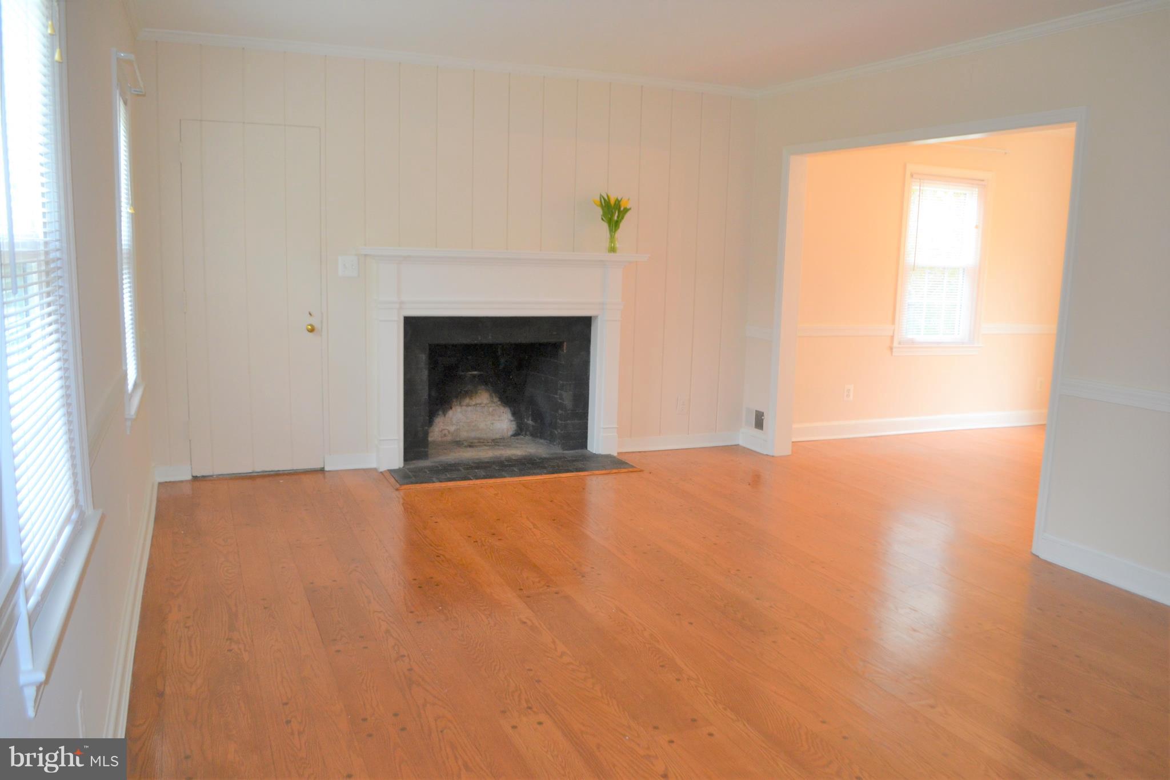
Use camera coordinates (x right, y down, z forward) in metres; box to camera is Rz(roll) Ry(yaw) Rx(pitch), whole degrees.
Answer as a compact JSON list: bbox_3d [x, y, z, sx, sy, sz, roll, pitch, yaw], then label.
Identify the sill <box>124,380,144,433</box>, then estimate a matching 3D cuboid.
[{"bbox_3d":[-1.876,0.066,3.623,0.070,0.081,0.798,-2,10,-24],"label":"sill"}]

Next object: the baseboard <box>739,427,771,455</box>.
[{"bbox_3d":[1.228,0.370,6.350,0.020,0.120,0.385,-2,10,-24],"label":"baseboard"}]

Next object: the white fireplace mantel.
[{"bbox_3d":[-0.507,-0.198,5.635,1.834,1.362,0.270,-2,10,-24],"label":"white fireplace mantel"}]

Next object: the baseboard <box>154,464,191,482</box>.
[{"bbox_3d":[-2.364,0.479,5.037,0.190,0.101,0.020,-2,10,-24],"label":"baseboard"}]

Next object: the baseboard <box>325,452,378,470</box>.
[{"bbox_3d":[-1.447,0.444,5.427,0.312,0.104,0.020,-2,10,-24],"label":"baseboard"}]

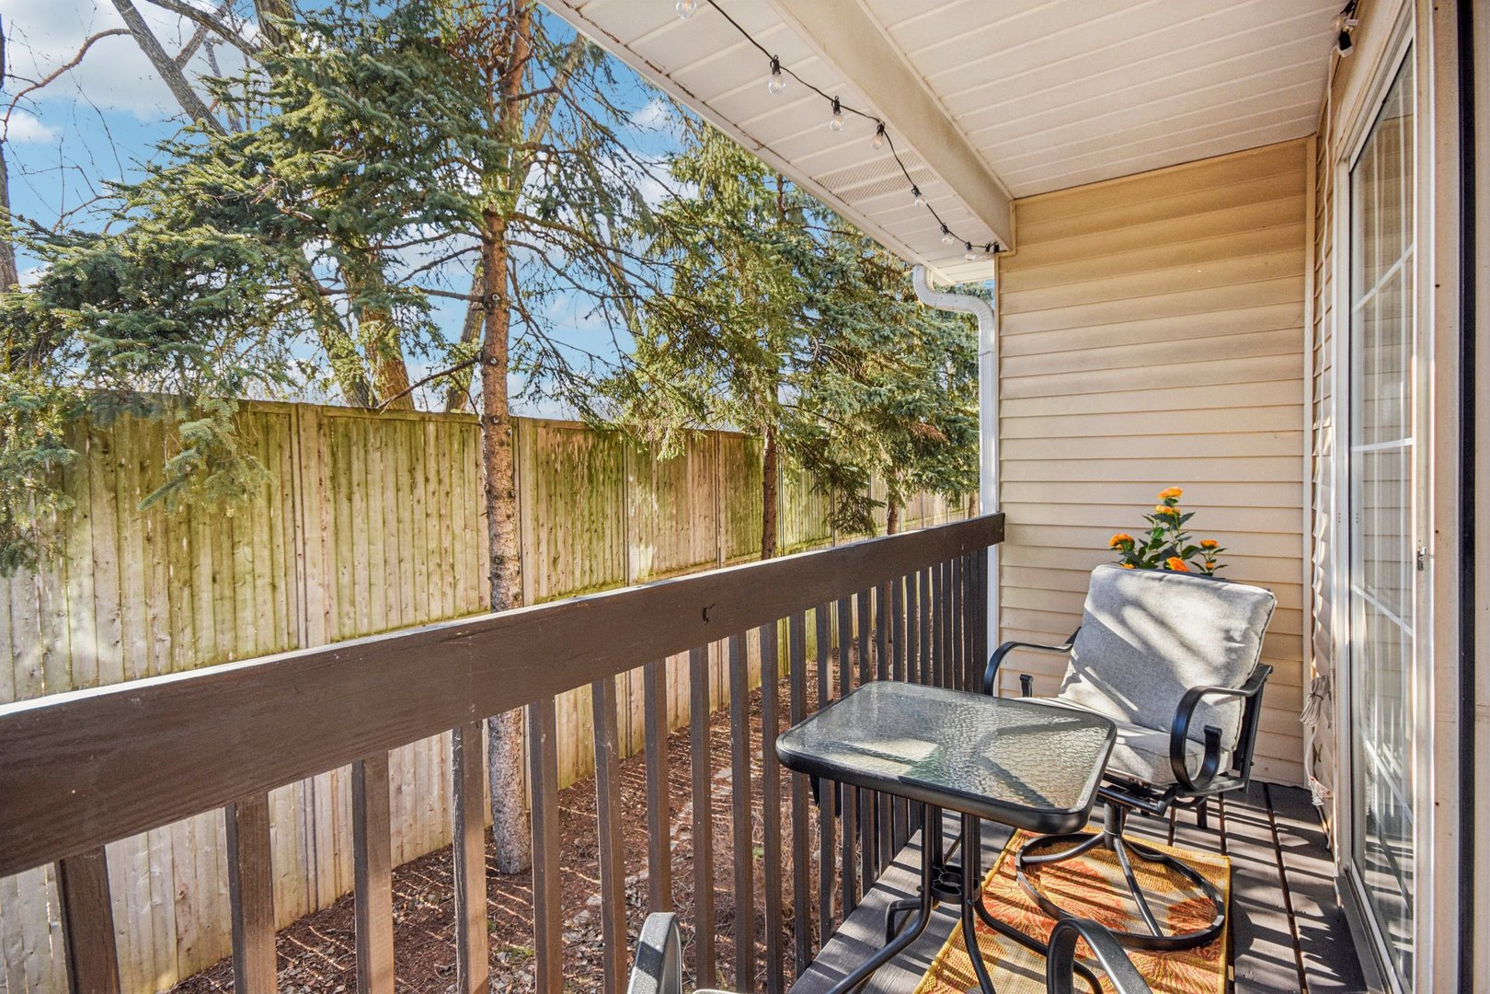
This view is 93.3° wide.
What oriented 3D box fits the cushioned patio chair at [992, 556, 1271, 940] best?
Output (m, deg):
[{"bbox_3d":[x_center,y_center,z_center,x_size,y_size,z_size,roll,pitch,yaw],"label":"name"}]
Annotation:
[{"bbox_3d":[1.148,0.714,2.141,0.660,0.910,0.655,-2,1,-29],"label":"cushioned patio chair"}]

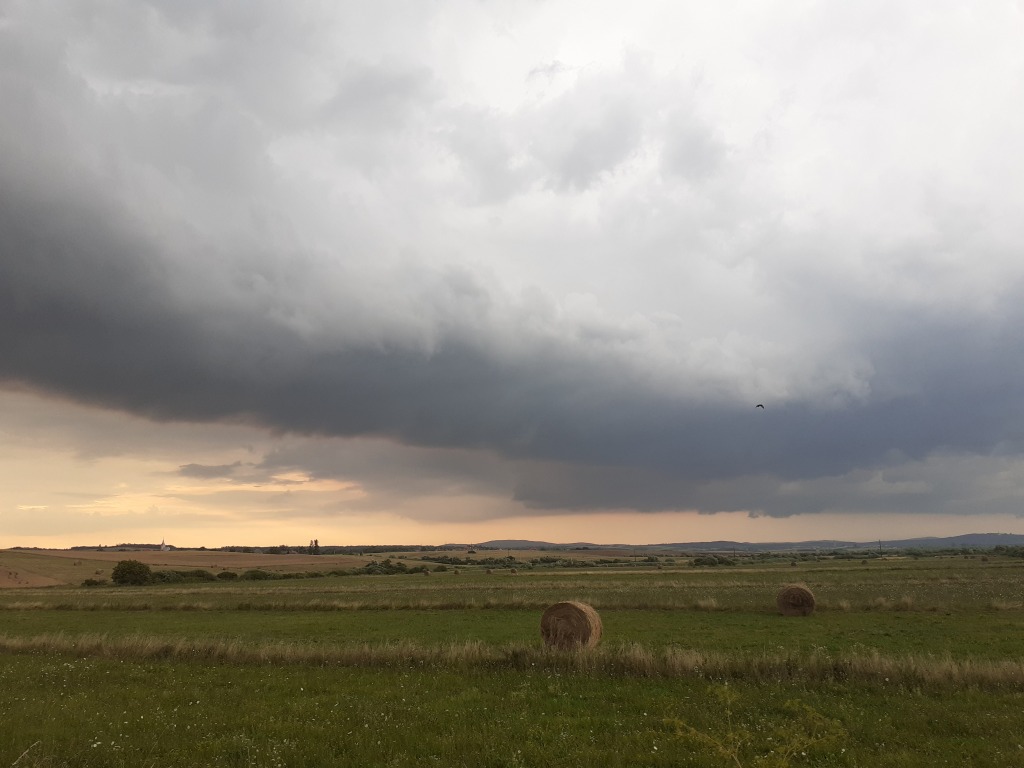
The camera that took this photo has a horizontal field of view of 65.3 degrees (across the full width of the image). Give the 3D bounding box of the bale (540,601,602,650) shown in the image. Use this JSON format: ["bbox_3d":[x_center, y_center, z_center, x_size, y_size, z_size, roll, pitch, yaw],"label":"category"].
[{"bbox_3d":[1.556,6.185,20.468,1.300,1.170,1.200,-4,-13,20],"label":"bale"}]

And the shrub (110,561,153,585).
[{"bbox_3d":[-37.159,18.438,78.000,4.000,2.450,3.700,5,-13,-24],"label":"shrub"}]

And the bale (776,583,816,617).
[{"bbox_3d":[10.251,7.771,28.770,1.300,1.130,1.200,-4,-13,20],"label":"bale"}]

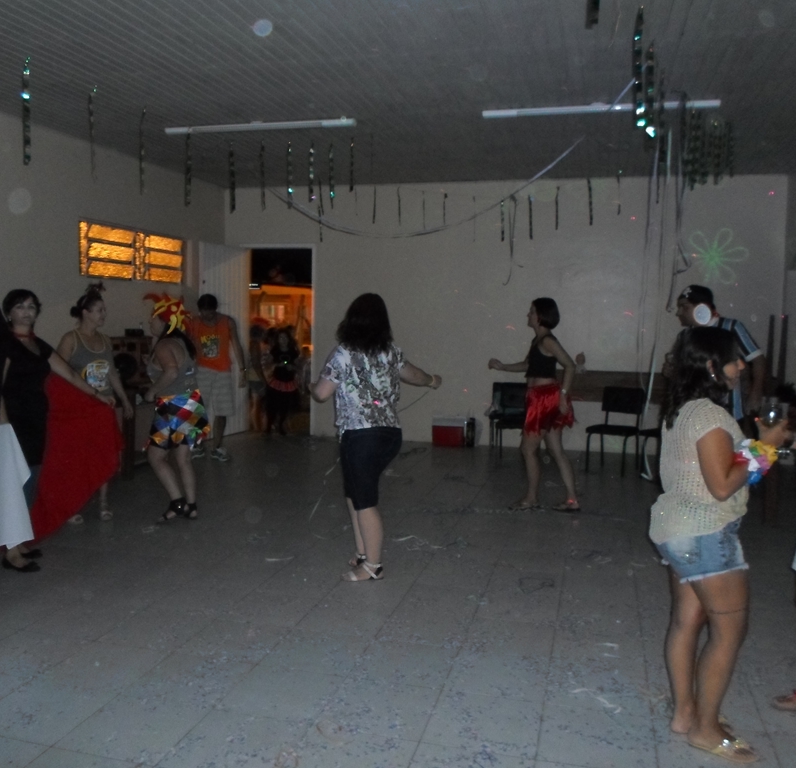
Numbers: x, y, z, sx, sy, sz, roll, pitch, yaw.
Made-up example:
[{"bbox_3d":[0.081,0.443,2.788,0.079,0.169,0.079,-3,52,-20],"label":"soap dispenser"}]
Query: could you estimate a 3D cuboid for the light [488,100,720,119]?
[{"bbox_3d":[1.386,-1.909,5.138,1.600,0.070,0.070,3,6,15],"label":"light"}]

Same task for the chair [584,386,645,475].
[{"bbox_3d":[2.151,0.462,7.344,0.440,0.820,0.500,5,7,34],"label":"chair"}]

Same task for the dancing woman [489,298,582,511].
[{"bbox_3d":[1.105,0.158,5.845,0.720,1.680,0.500,1,6,2],"label":"dancing woman"}]

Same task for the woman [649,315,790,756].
[{"bbox_3d":[1.119,0.549,2.648,0.470,1.530,0.440,2,6,6],"label":"woman"}]

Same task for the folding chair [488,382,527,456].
[{"bbox_3d":[1.275,0.372,8.095,0.440,0.820,0.500,3,6,15],"label":"folding chair"}]

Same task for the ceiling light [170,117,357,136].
[{"bbox_3d":[-1.114,-2.027,5.868,1.620,0.070,0.070,3,6,15],"label":"ceiling light"}]

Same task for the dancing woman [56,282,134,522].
[{"bbox_3d":[-2.207,0.134,5.372,0.400,1.700,0.560,6,7,41],"label":"dancing woman"}]

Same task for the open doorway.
[{"bbox_3d":[-1.446,-0.523,9.233,0.830,2.280,0.150,3,6,15],"label":"open doorway"}]

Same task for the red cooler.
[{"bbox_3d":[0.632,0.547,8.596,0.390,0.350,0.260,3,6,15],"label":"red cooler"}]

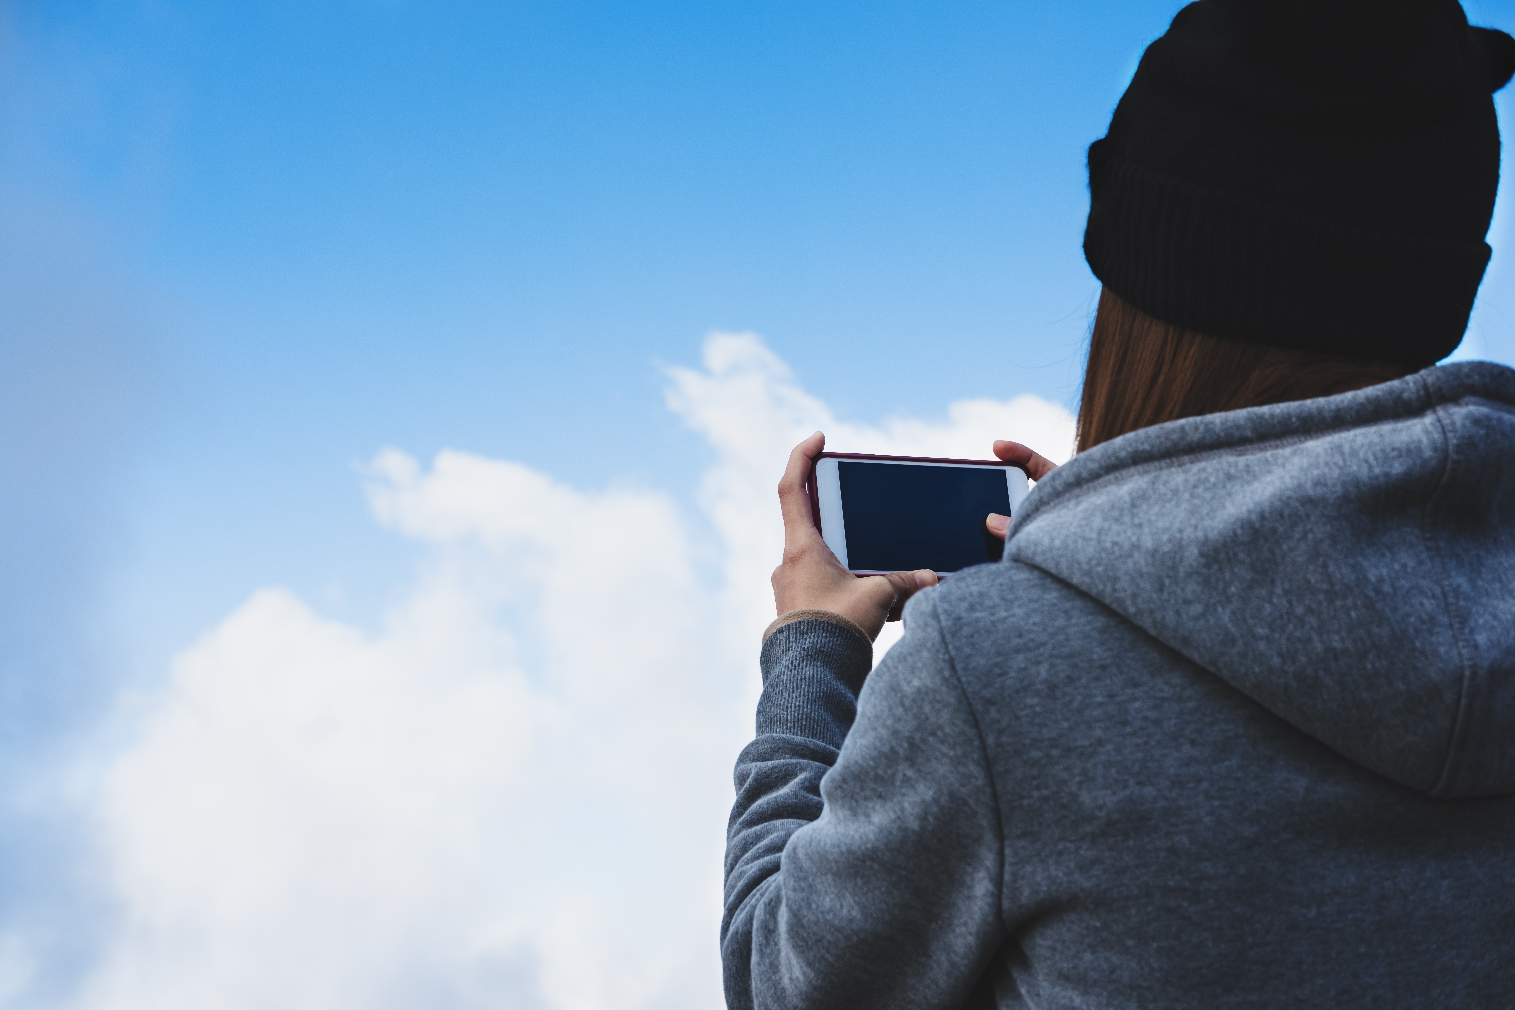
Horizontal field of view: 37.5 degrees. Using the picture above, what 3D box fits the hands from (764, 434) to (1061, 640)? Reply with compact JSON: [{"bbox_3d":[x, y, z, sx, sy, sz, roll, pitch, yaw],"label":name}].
[{"bbox_3d":[0.107,0.019,1.385,0.215,0.132,0.105,5,-15,-25],"label":"hands"}]

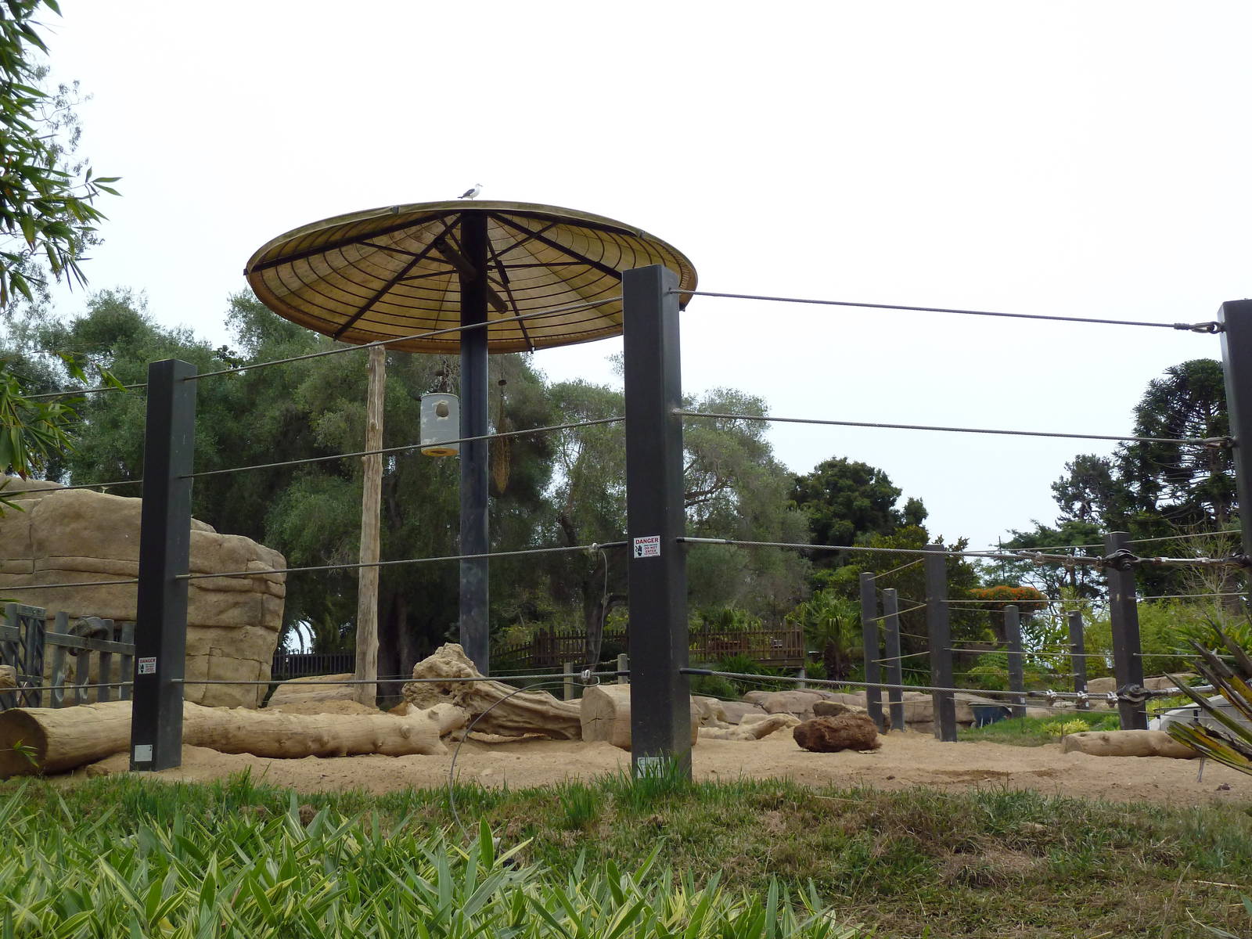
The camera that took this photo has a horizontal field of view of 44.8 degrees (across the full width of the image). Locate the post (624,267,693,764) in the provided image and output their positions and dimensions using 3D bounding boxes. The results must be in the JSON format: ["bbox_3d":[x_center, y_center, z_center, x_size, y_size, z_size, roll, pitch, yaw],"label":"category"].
[{"bbox_3d":[0.150,0.230,7.220,0.202,2.450,0.202,-7,-13,28],"label":"post"}]

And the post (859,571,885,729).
[{"bbox_3d":[3.716,2.797,22.904,0.205,2.450,0.205,-1,-12,1],"label":"post"}]

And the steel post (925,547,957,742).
[{"bbox_3d":[4.005,2.197,19.352,0.203,2.450,0.203,1,-12,-8],"label":"steel post"}]

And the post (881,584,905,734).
[{"bbox_3d":[4.594,3.284,25.969,0.205,2.450,0.205,-5,-12,16],"label":"post"}]

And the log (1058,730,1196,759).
[{"bbox_3d":[4.892,2.646,14.616,1.460,0.267,0.280,1,-12,-12],"label":"log"}]

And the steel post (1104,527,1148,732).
[{"bbox_3d":[5.409,1.895,16.352,0.203,2.420,0.203,3,-12,-20],"label":"steel post"}]

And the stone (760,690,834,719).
[{"bbox_3d":[3.020,4.315,27.799,1.417,0.517,0.850,-2,-12,5],"label":"stone"}]

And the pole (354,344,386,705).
[{"bbox_3d":[-2.926,0.610,17.534,0.250,4.220,0.250,0,-12,0],"label":"pole"}]

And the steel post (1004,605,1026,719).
[{"bbox_3d":[7.764,3.946,30.223,0.207,2.420,0.207,-10,-15,38],"label":"steel post"}]

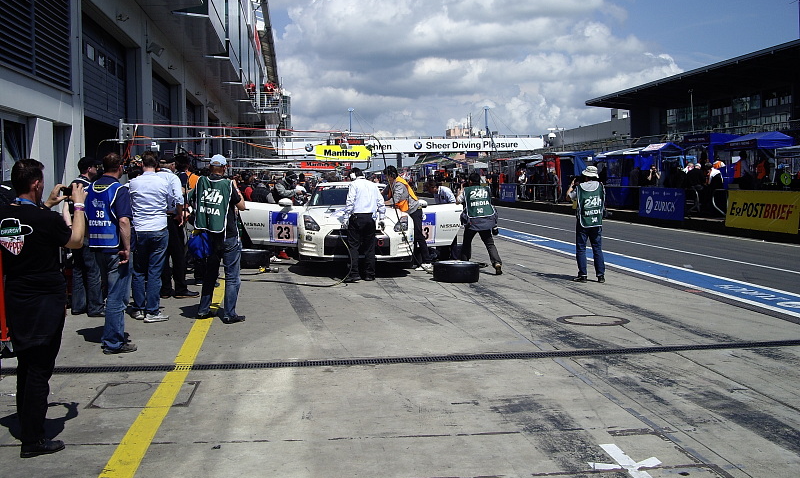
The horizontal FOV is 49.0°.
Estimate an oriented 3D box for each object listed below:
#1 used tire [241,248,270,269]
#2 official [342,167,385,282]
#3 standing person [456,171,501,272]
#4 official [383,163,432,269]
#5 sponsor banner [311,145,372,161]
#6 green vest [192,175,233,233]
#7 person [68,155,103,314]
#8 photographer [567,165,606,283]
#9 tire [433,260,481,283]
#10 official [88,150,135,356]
[{"bbox_3d":[-2.638,0.356,15.600,0.700,0.300,0.700,-1,4,-7],"label":"used tire"},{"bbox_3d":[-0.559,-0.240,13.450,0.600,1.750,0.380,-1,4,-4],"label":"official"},{"bbox_3d":[1.285,-0.271,14.200,0.680,1.680,0.600,-1,4,-12],"label":"standing person"},{"bbox_3d":[0.144,-0.327,14.850,0.750,1.720,0.550,1,4,15],"label":"official"},{"bbox_3d":[-1.603,-2.451,25.000,1.580,0.420,0.060,-1,4,-8],"label":"sponsor banner"},{"bbox_3d":[-2.071,-0.396,9.750,0.430,0.650,0.310,1,4,14],"label":"green vest"},{"bbox_3d":[-3.642,-0.026,10.250,0.490,1.810,0.380,2,5,35],"label":"person"},{"bbox_3d":[2.821,-0.239,13.250,0.540,1.720,0.450,-2,4,-18],"label":"photographer"},{"bbox_3d":[0.862,0.484,13.400,0.700,0.290,0.700,0,4,0],"label":"tire"},{"bbox_3d":[-2.677,0.115,8.150,0.470,1.800,0.360,1,4,22],"label":"official"}]

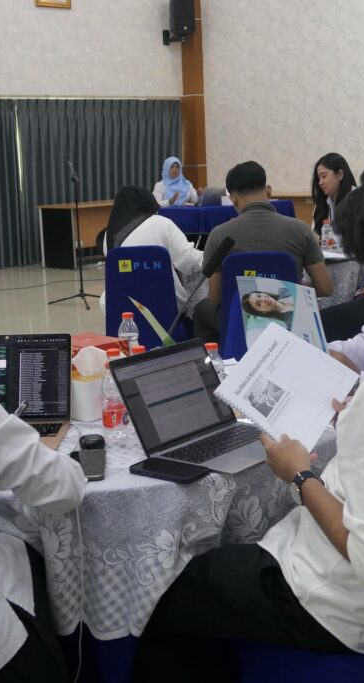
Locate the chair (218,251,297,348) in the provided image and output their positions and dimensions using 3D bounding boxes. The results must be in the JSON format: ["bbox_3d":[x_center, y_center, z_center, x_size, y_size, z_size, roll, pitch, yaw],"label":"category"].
[{"bbox_3d":[0.376,-0.033,5.059,0.460,0.860,0.570,-1,11,6],"label":"chair"}]

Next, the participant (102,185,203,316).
[{"bbox_3d":[-0.138,-0.297,5.723,0.540,1.170,0.720,1,11,16],"label":"participant"}]

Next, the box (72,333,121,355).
[{"bbox_3d":[-0.294,0.021,3.218,0.160,0.052,0.210,-11,14,-39],"label":"box"}]

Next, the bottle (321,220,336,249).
[{"bbox_3d":[0.837,-0.606,5.850,0.061,0.172,0.061,-2,11,0],"label":"bottle"}]

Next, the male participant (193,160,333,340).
[{"bbox_3d":[0.417,-0.269,5.167,0.620,1.280,0.820,-1,11,6],"label":"male participant"}]

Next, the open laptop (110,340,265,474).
[{"bbox_3d":[0.071,0.129,2.169,0.314,0.200,0.304,7,14,39],"label":"open laptop"}]

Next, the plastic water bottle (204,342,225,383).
[{"bbox_3d":[0.077,0.086,2.467,0.061,0.172,0.061,-2,11,0],"label":"plastic water bottle"}]

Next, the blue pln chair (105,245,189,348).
[{"bbox_3d":[-0.162,-0.129,5.674,0.460,0.860,0.570,0,11,10],"label":"blue pln chair"}]

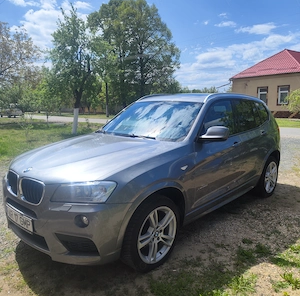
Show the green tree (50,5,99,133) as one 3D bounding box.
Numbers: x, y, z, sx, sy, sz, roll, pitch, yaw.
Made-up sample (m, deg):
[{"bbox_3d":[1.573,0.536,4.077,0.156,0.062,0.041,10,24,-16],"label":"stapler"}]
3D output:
[{"bbox_3d":[-3.626,-3.661,13.274,2.537,6.015,2.461,1,9,0],"label":"green tree"}]

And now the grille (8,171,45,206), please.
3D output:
[{"bbox_3d":[-1.112,0.352,2.468,0.730,0.225,0.130,9,12,42],"label":"grille"}]

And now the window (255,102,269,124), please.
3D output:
[{"bbox_3d":[1.841,-0.547,4.548,0.070,0.360,0.420,-16,-5,43],"label":"window"}]

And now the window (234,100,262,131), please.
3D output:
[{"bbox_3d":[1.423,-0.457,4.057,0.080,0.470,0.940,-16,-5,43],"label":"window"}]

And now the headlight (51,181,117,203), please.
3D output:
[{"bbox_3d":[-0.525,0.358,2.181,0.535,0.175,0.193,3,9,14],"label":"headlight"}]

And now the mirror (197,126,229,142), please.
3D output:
[{"bbox_3d":[0.692,-0.145,2.997,0.250,0.175,0.230,9,12,42],"label":"mirror"}]

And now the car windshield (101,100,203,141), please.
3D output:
[{"bbox_3d":[0.017,-0.394,3.596,1.370,0.150,0.820,9,45,42],"label":"car windshield"}]

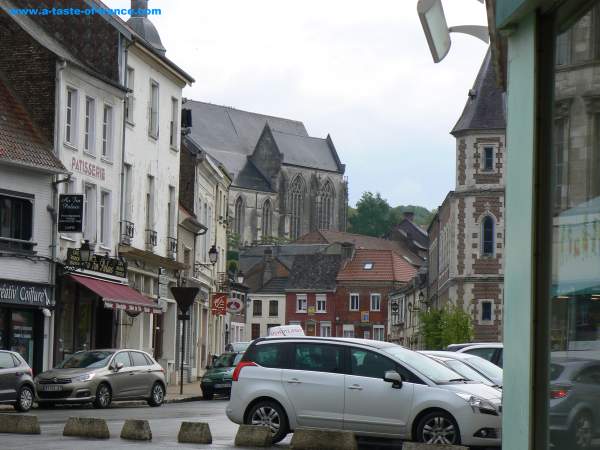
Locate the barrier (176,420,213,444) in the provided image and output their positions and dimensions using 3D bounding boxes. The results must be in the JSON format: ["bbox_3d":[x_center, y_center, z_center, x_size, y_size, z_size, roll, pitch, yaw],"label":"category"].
[{"bbox_3d":[-1.552,3.089,31.400,0.470,0.320,0.300,0,-4,21],"label":"barrier"}]

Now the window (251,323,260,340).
[{"bbox_3d":[-4.443,10.879,214.000,0.900,1.950,0.150,0,-4,15],"label":"window"}]

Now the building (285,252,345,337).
[{"bbox_3d":[2.001,7.491,217.000,5.200,8.800,7.200,0,-4,17],"label":"building"}]

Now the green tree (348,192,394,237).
[{"bbox_3d":[10.896,-0.227,320.000,6.500,9.000,6.500,1,-4,0],"label":"green tree"}]

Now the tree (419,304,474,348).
[{"bbox_3d":[7.673,6.164,110.000,2.800,4.100,2.800,1,-5,0],"label":"tree"}]

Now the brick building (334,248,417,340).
[{"bbox_3d":[6.871,7.178,199.035,5.900,9.500,7.500,0,-5,14],"label":"brick building"}]

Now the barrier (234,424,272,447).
[{"bbox_3d":[-0.673,3.076,30.800,0.500,0.320,0.300,0,-4,21],"label":"barrier"}]

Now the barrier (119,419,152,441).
[{"bbox_3d":[-2.465,3.134,32.457,0.430,0.310,0.470,0,-5,12],"label":"barrier"}]

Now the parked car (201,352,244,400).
[{"bbox_3d":[-1.723,4.577,64.097,1.620,1.410,3.700,0,-5,17],"label":"parked car"}]

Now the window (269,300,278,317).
[{"bbox_3d":[-2.438,7.771,196.800,0.900,1.500,0.200,0,-5,14],"label":"window"}]

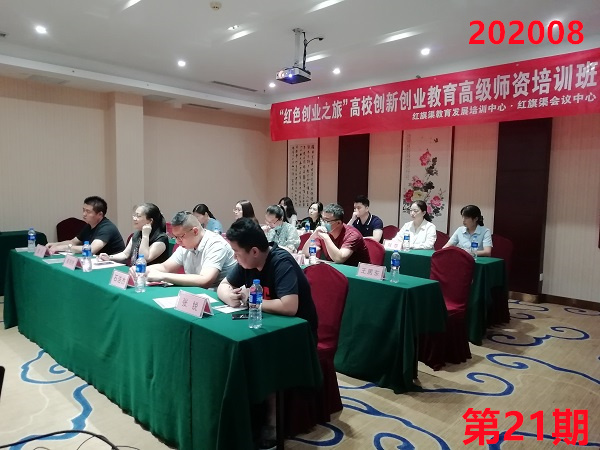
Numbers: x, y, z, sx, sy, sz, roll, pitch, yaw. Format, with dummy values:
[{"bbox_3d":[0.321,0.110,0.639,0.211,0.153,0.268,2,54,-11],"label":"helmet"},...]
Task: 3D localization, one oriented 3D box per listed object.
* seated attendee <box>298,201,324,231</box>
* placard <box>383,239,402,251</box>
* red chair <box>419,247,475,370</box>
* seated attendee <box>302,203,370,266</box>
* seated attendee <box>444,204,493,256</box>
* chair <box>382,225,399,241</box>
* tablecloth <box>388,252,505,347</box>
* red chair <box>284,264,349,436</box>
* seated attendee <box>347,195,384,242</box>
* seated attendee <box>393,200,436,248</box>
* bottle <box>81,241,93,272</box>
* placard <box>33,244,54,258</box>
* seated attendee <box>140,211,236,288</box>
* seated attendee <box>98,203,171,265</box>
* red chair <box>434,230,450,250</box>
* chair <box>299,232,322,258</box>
[{"bbox_3d":[0.193,0.260,6.444,0.473,1.231,0.690,6,7,44],"label":"seated attendee"},{"bbox_3d":[1.050,0.223,5.040,0.207,0.102,0.084,6,7,44],"label":"placard"},{"bbox_3d":[1.171,0.678,3.868,0.470,0.950,0.560,6,7,44],"label":"red chair"},{"bbox_3d":[0.333,0.438,4.252,0.552,1.261,0.768,6,7,44],"label":"seated attendee"},{"bbox_3d":[1.774,0.430,4.912,0.490,1.290,0.720,6,7,44],"label":"seated attendee"},{"bbox_3d":[1.039,0.496,5.905,0.470,0.950,0.570,6,7,44],"label":"chair"},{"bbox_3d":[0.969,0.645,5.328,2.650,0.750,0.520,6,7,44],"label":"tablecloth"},{"bbox_3d":[-0.010,0.736,2.883,0.470,0.950,0.560,6,7,44],"label":"red chair"},{"bbox_3d":[0.797,0.288,5.861,0.510,1.360,0.720,6,7,44],"label":"seated attendee"},{"bbox_3d":[1.351,0.360,5.265,0.492,1.280,0.709,6,7,44],"label":"seated attendee"},{"bbox_3d":[-1.675,0.244,3.541,0.067,0.236,0.067,6,7,44],"label":"bottle"},{"bbox_3d":[-2.370,0.238,4.178,0.220,0.104,0.100,6,7,44],"label":"placard"},{"bbox_3d":[-0.789,0.510,3.285,0.552,1.241,0.788,6,7,44],"label":"seated attendee"},{"bbox_3d":[-1.425,0.436,3.942,0.512,1.251,0.768,6,7,44],"label":"seated attendee"},{"bbox_3d":[1.524,0.548,5.439,0.470,0.950,0.570,6,7,44],"label":"red chair"},{"bbox_3d":[-0.118,0.543,4.933,0.453,0.916,0.532,6,7,44],"label":"chair"}]

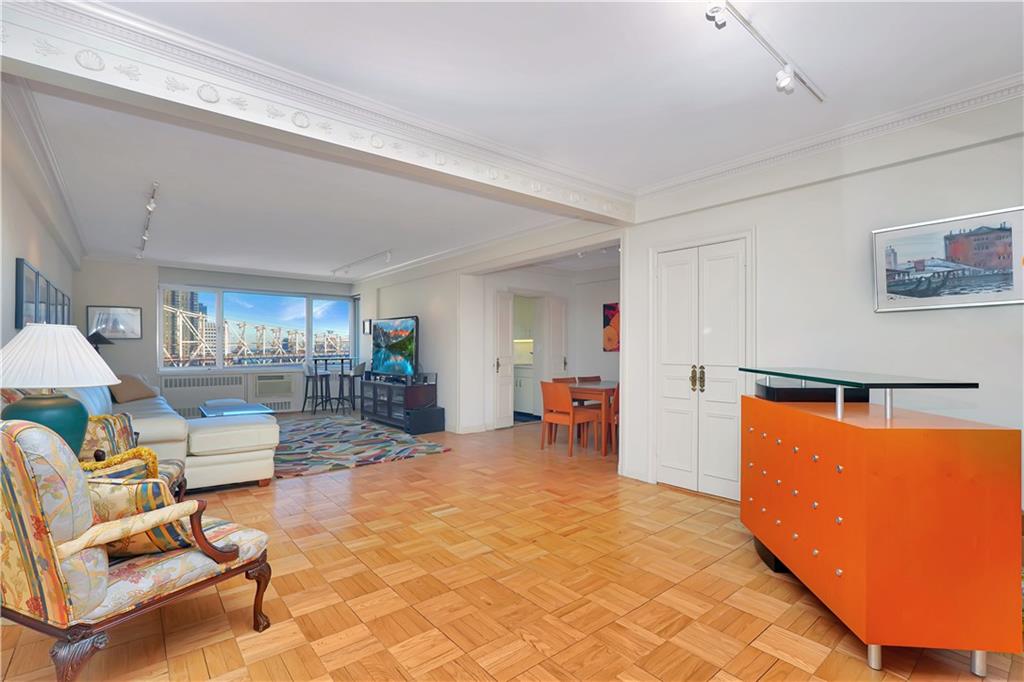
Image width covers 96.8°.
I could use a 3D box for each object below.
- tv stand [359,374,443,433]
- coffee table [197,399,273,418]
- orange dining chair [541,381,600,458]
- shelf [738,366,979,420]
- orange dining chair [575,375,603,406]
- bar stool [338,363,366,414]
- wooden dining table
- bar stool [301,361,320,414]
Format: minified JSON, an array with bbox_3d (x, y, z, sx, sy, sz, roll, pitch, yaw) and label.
[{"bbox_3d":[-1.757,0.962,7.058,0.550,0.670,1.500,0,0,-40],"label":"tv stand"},{"bbox_3d":[-3.481,1.073,5.752,0.670,0.430,0.980,0,0,-40],"label":"coffee table"},{"bbox_3d":[0.673,0.878,5.357,0.500,0.815,0.460,0,0,-40],"label":"orange dining chair"},{"bbox_3d":[1.546,0.248,2.232,0.390,0.170,1.145,0,0,5],"label":"shelf"},{"bbox_3d":[1.202,0.890,6.103,0.450,0.800,0.480,0,0,-40],"label":"orange dining chair"},{"bbox_3d":[-2.970,0.846,8.430,0.460,0.920,0.420,0,0,-40],"label":"bar stool"},{"bbox_3d":[1.227,0.913,5.757,1.300,0.750,0.920,0,0,-40],"label":"wooden dining table"},{"bbox_3d":[-3.520,0.839,8.250,0.460,0.930,0.420,0,0,-40],"label":"bar stool"}]

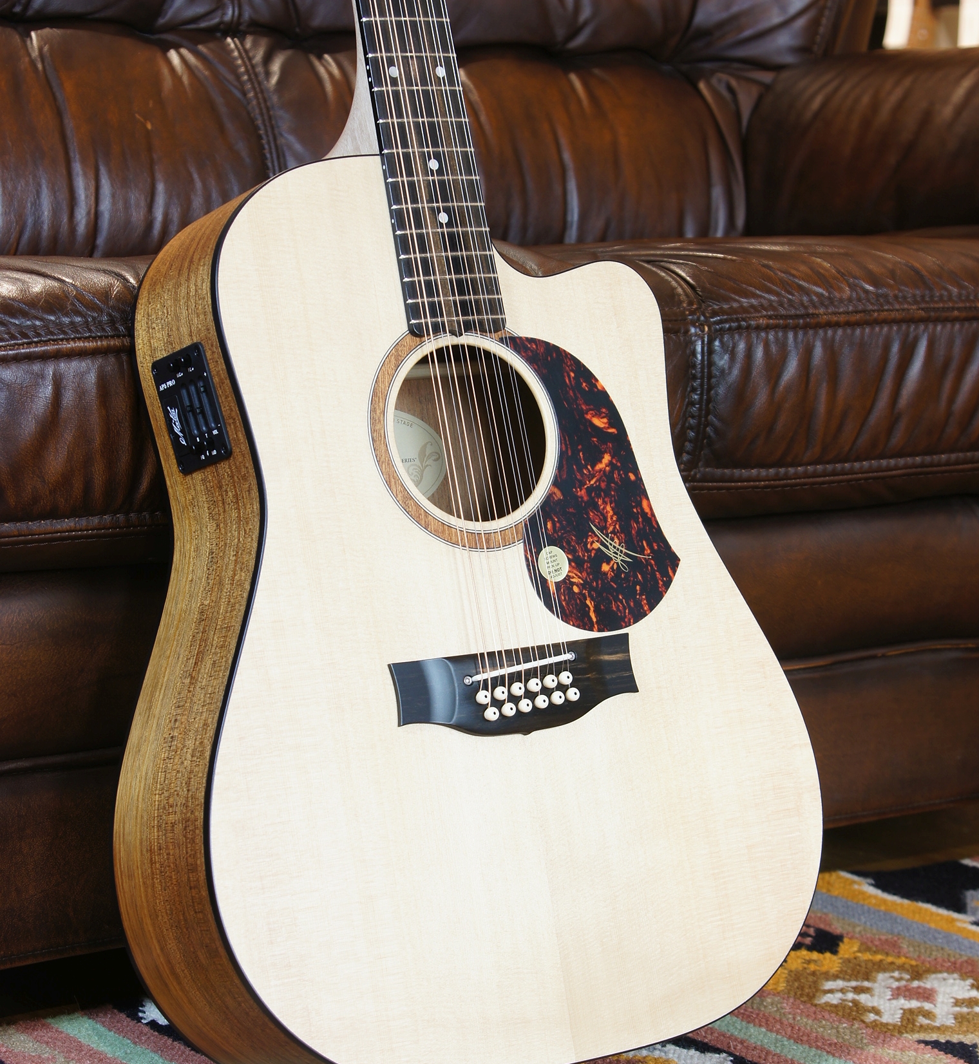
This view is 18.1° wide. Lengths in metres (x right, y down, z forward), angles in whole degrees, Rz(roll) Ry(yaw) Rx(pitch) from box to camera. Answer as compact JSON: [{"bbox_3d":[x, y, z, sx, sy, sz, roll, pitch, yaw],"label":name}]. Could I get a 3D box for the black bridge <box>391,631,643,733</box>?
[{"bbox_3d":[0.018,0.086,1.672,0.159,0.050,0.014,-7,-6,-34],"label":"black bridge"}]

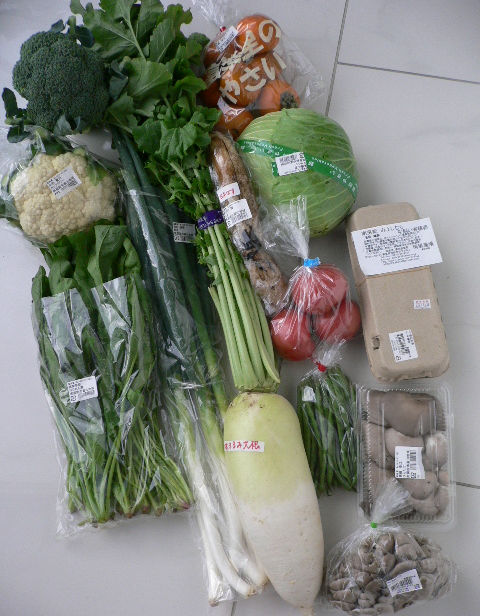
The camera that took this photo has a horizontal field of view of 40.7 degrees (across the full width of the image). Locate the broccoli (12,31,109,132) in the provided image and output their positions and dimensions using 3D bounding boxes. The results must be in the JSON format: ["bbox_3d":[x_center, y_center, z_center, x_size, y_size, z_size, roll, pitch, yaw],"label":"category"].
[{"bbox_3d":[-0.266,-0.335,0.963,0.138,0.130,0.143,-1,77,3],"label":"broccoli"}]

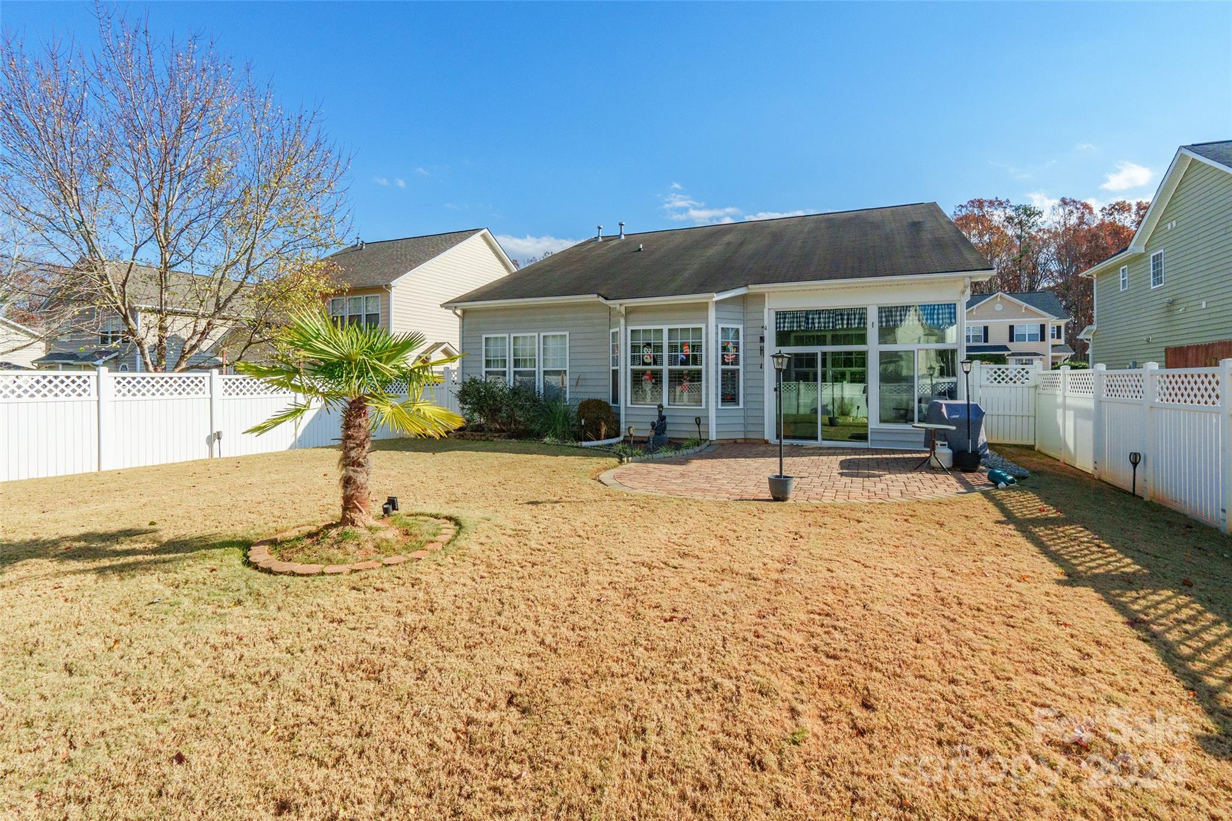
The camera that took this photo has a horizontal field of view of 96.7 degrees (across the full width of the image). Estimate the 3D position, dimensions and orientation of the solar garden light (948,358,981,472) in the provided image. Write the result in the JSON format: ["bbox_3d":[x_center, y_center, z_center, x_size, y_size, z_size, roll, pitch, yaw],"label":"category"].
[{"bbox_3d":[5.960,0.050,9.250,0.340,1.860,0.340,0,3,0],"label":"solar garden light"}]

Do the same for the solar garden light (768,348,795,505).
[{"bbox_3d":[2.130,0.180,7.080,0.340,1.890,0.340,0,3,0],"label":"solar garden light"}]

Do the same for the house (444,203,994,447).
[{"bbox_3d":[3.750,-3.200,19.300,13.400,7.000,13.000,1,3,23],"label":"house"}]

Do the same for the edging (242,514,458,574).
[{"bbox_3d":[-2.490,1.250,5.350,1.860,0.130,1.840,-1,3,-25],"label":"edging"}]

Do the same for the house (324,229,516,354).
[{"bbox_3d":[-11.500,-5.000,30.500,10.500,9.200,12.500,1,3,23],"label":"house"}]

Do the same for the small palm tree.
[{"bbox_3d":[-2.500,0.070,5.320,1.950,2.100,1.950,-1,3,-25],"label":"small palm tree"}]

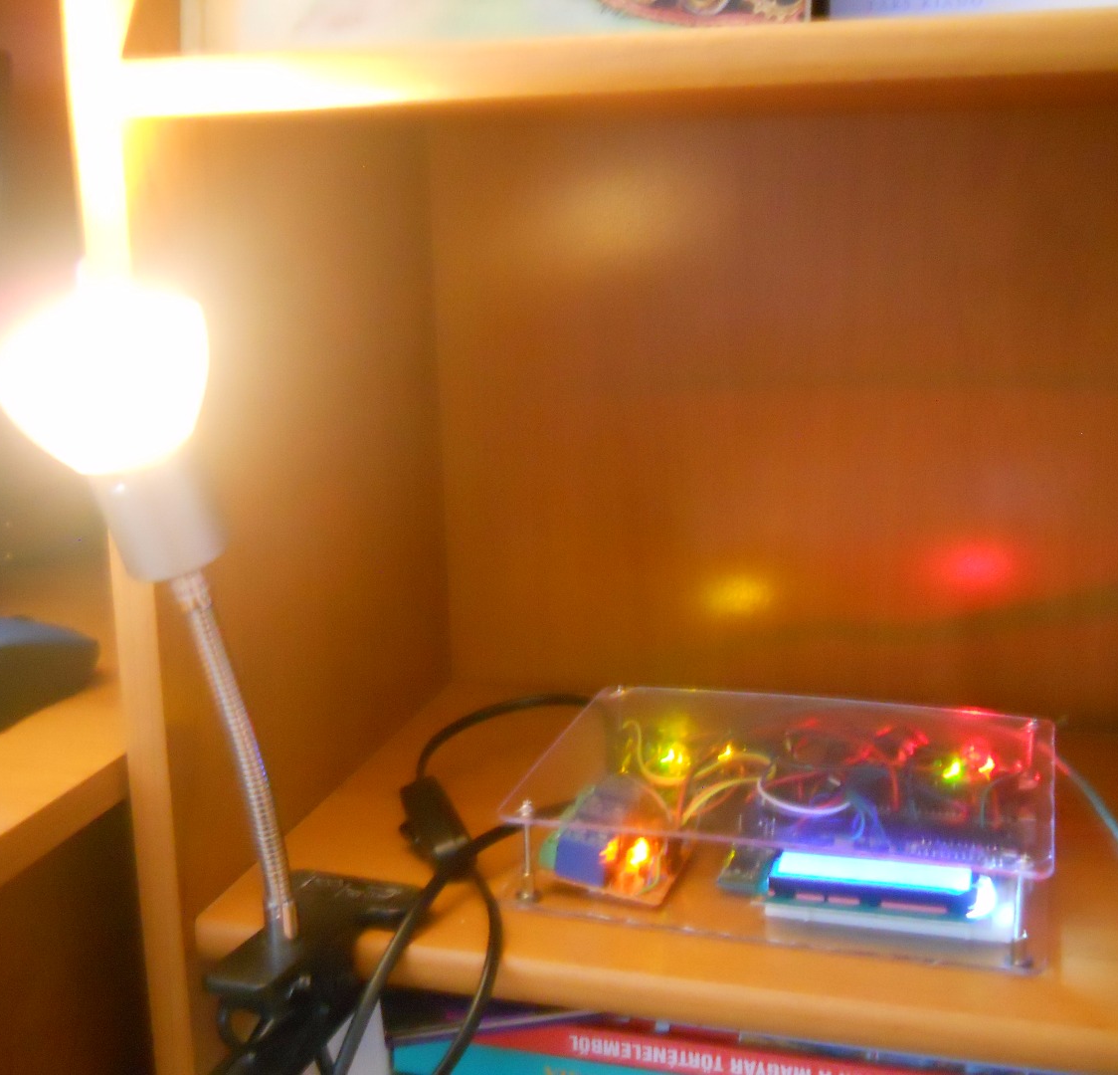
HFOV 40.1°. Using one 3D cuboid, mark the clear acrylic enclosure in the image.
[{"bbox_3d":[0.091,0.104,0.598,0.193,0.035,0.152,3,14,17],"label":"clear acrylic enclosure"}]

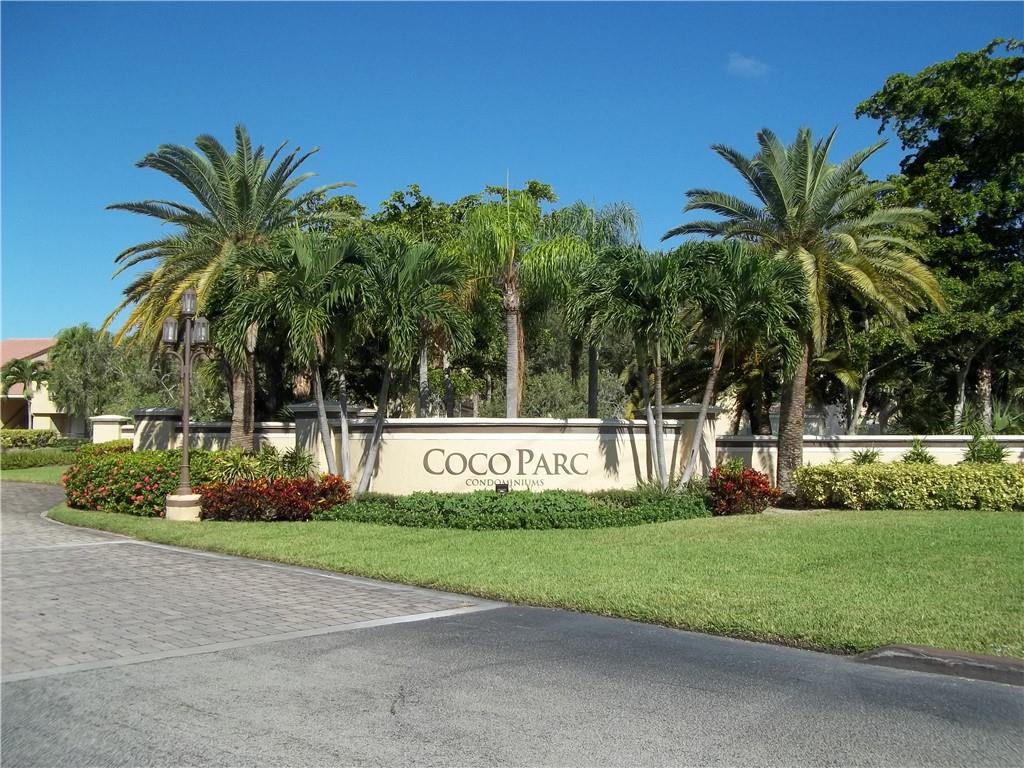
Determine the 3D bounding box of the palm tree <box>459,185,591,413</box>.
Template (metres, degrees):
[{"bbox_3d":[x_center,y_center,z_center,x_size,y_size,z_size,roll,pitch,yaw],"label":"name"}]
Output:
[{"bbox_3d":[0.388,-1.279,27.117,3.617,8.643,3.600,0,-3,0],"label":"palm tree"}]

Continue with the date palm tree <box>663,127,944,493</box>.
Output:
[{"bbox_3d":[7.064,-1.772,22.938,6.834,9.091,6.600,0,-3,0],"label":"date palm tree"}]

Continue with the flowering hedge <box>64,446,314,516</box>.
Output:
[{"bbox_3d":[-6.750,2.029,19.416,7.200,1.160,2.600,-1,-4,24],"label":"flowering hedge"}]

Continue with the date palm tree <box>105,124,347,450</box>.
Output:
[{"bbox_3d":[-6.964,-1.814,23.141,6.022,9.218,6.000,0,-3,0],"label":"date palm tree"}]

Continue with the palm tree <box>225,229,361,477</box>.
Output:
[{"bbox_3d":[-4.398,-0.283,18.947,2.725,5.722,2.600,0,-3,0],"label":"palm tree"}]

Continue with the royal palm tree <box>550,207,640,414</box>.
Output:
[{"bbox_3d":[2.631,-1.342,30.125,2.934,9.111,3.100,0,-3,0],"label":"royal palm tree"}]

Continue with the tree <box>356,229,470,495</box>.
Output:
[{"bbox_3d":[-1.962,-0.277,18.846,2.271,5.700,2.400,0,-3,0],"label":"tree"}]

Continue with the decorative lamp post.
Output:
[{"bbox_3d":[-6.004,0.361,17.408,0.846,4.303,0.800,0,-3,0],"label":"decorative lamp post"}]

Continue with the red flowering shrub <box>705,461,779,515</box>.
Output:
[{"bbox_3d":[4.576,2.051,18.714,1.463,1.035,1.300,0,-3,0],"label":"red flowering shrub"}]

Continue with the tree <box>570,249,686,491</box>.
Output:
[{"bbox_3d":[2.365,-0.104,19.037,2.375,5.376,2.400,0,-3,0],"label":"tree"}]

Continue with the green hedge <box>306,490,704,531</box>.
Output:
[{"bbox_3d":[0.000,2.192,17.003,7.400,0.570,2.800,0,-3,0],"label":"green hedge"}]

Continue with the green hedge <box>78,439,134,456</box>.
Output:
[{"bbox_3d":[-8.340,1.695,19.432,1.400,1.150,1.000,0,-4,0],"label":"green hedge"}]

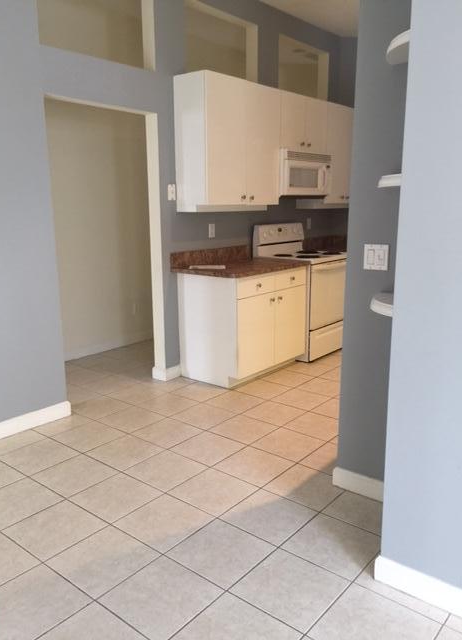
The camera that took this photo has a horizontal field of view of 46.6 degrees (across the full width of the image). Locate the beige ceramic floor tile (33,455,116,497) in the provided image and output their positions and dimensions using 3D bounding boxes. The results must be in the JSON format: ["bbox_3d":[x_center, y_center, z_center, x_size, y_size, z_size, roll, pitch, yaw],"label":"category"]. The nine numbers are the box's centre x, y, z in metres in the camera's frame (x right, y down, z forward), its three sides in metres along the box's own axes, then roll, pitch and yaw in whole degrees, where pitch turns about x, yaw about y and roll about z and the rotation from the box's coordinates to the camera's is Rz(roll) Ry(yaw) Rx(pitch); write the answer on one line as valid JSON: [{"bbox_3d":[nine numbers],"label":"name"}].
[{"bbox_3d":[-0.817,0.814,2.814,0.330,0.010,0.330,10,16,38],"label":"beige ceramic floor tile"}]

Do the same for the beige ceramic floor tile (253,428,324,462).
[{"bbox_3d":[0.343,0.749,3.225,0.333,0.010,0.333,10,16,38],"label":"beige ceramic floor tile"}]

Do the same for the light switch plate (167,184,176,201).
[{"bbox_3d":[-0.454,-0.981,4.127,0.012,0.116,0.074,10,16,38],"label":"light switch plate"}]

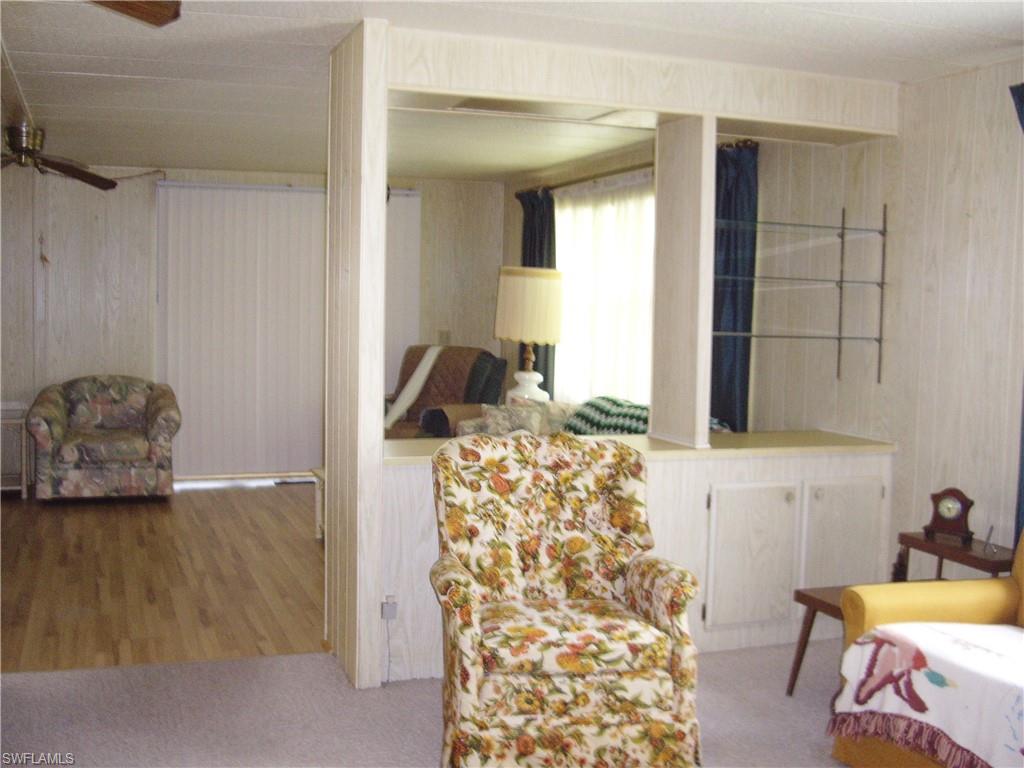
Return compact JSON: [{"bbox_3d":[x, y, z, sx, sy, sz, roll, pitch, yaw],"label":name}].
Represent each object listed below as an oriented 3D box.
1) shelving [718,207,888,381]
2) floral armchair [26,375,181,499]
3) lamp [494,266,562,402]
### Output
[{"bbox_3d":[1.096,-0.385,4.650,0.872,0.767,0.331,0,4,-20],"label":"shelving"},{"bbox_3d":[-2.869,0.357,7.913,1.027,0.845,0.845,0,4,-20],"label":"floral armchair"},{"bbox_3d":[0.110,-0.269,7.311,0.430,0.995,0.430,1,3,0],"label":"lamp"}]

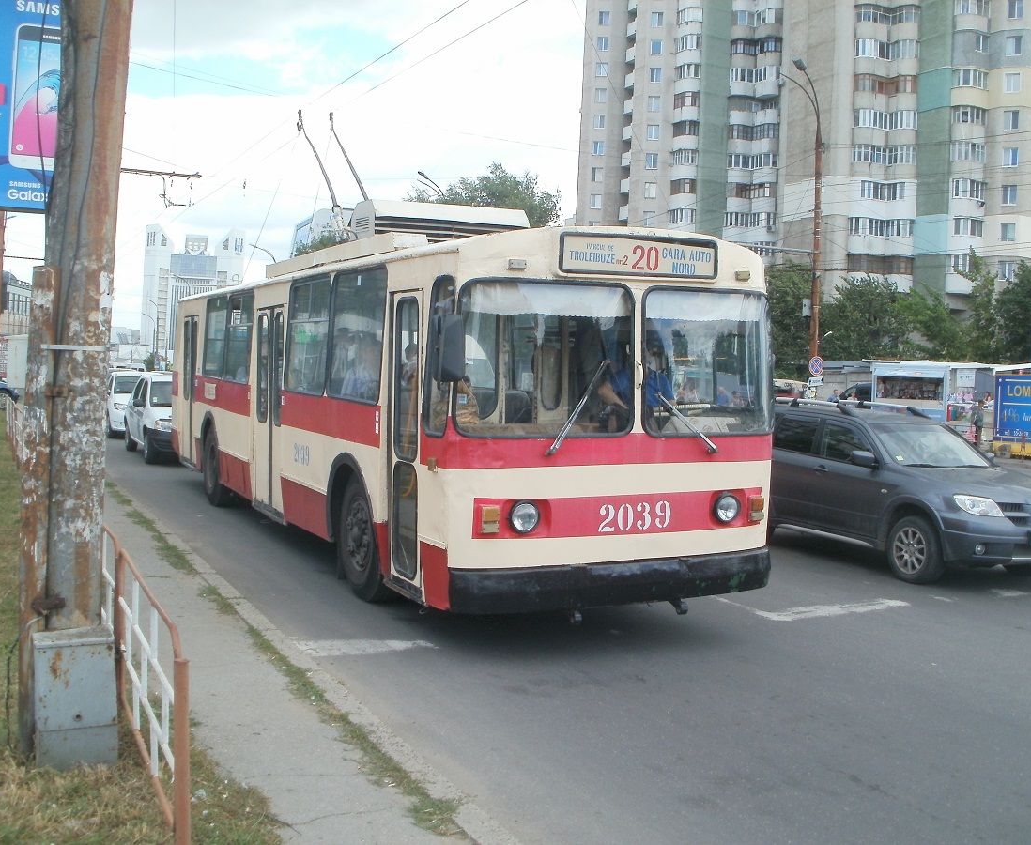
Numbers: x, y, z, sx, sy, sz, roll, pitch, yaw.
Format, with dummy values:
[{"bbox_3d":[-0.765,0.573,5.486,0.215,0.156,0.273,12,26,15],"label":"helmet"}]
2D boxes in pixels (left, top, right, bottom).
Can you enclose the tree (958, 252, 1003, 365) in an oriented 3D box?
[{"bbox_3d":[24.666,-5.539,62.000,3.000,7.000,3.000,2,2,0],"label":"tree"}]

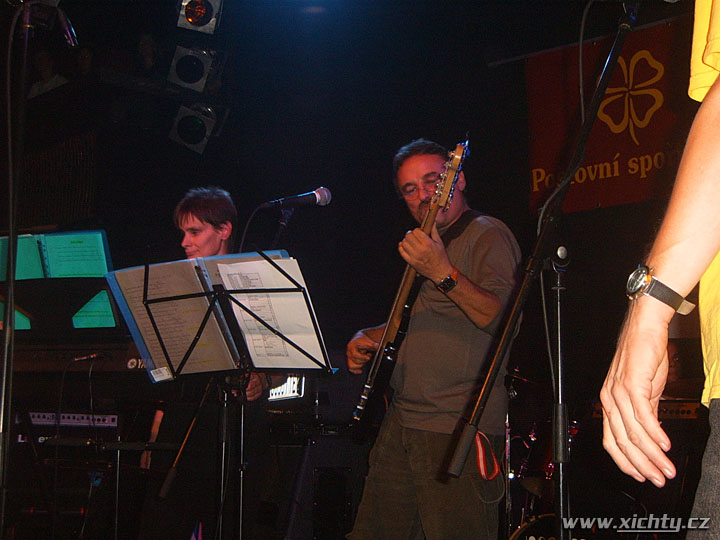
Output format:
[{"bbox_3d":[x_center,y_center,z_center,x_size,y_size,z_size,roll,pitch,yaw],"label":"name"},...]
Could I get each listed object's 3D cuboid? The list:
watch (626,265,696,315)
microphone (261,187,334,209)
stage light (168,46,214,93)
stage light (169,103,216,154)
[{"bbox_3d":[0.328,0.024,1.280,0.060,0.042,0.064,29,7,-15],"label":"watch"},{"bbox_3d":[-0.164,-0.184,3.100,0.185,0.051,0.051,-11,-3,-22],"label":"microphone"},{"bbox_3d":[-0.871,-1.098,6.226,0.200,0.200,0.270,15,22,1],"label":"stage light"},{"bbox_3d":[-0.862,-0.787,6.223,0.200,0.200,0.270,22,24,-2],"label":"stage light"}]

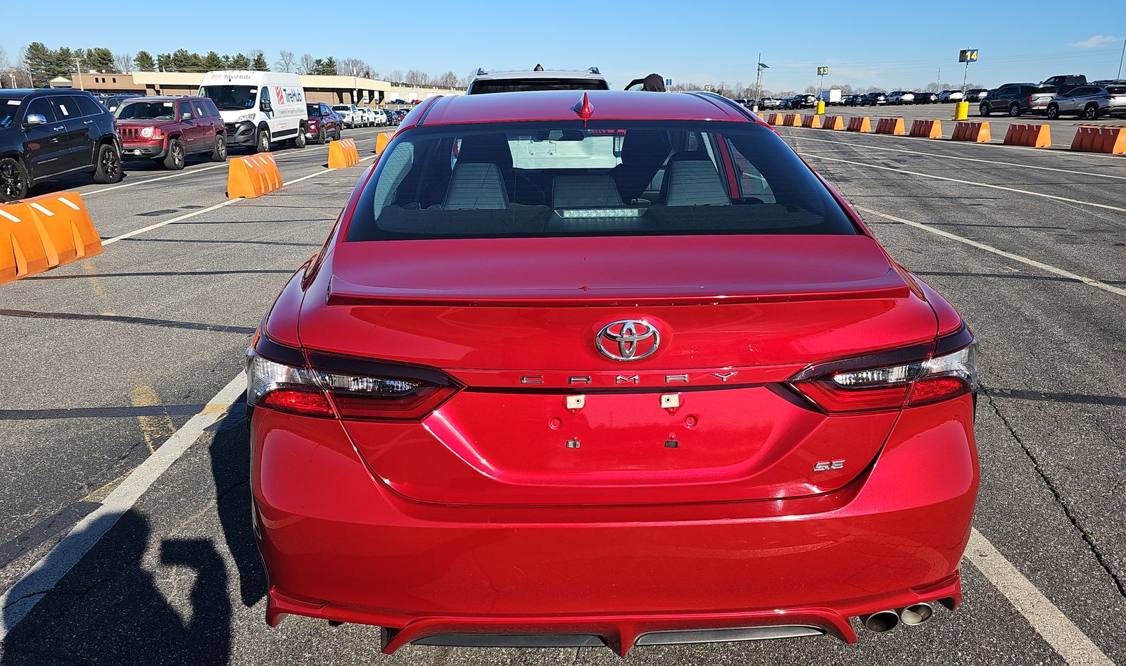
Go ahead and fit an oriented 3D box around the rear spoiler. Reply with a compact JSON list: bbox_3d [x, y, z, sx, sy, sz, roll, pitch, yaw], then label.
[{"bbox_3d":[0.120,-0.081,1.533,1.246,0.051,0.289,-1,17,-1],"label":"rear spoiler"}]

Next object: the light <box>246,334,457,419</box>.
[{"bbox_3d":[-0.478,0.111,1.698,0.540,0.180,0.220,3,17,9],"label":"light"}]

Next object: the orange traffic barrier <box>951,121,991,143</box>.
[{"bbox_3d":[13.644,-6.740,25.069,0.440,0.630,1.500,-1,17,-2],"label":"orange traffic barrier"}]

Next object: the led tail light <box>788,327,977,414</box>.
[{"bbox_3d":[0.710,0.059,1.617,0.626,0.151,0.185,-6,18,-19],"label":"led tail light"}]

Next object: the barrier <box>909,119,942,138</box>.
[{"bbox_3d":[14.523,-8.143,29.861,0.460,0.620,1.600,-1,17,-2],"label":"barrier"}]

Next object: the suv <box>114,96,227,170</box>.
[{"bbox_3d":[-10.061,-5.046,18.770,1.760,1.670,4.410,-1,17,-2],"label":"suv"}]

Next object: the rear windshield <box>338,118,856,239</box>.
[{"bbox_3d":[0.100,-0.488,2.267,1.380,0.130,0.660,-1,44,-2],"label":"rear windshield"}]

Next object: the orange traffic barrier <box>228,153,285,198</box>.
[{"bbox_3d":[-5.156,-2.666,12.584,0.440,0.620,1.500,-1,17,-2],"label":"orange traffic barrier"}]

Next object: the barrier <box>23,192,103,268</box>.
[{"bbox_3d":[-5.031,-0.913,7.014,0.460,0.620,1.600,-1,17,-2],"label":"barrier"}]

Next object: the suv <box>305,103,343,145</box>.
[{"bbox_3d":[-10.422,-8.577,30.447,1.820,1.660,4.400,-1,17,-2],"label":"suv"}]

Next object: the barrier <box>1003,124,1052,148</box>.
[{"bbox_3d":[13.757,-5.874,22.251,0.440,0.630,1.500,-1,17,-2],"label":"barrier"}]

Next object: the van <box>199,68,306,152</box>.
[{"bbox_3d":[-10.855,-7.745,26.140,2.060,2.550,5.990,-1,17,-2],"label":"van"}]

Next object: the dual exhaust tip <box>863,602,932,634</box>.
[{"bbox_3d":[0.779,0.645,1.799,0.165,0.080,0.140,-1,17,-2],"label":"dual exhaust tip"}]

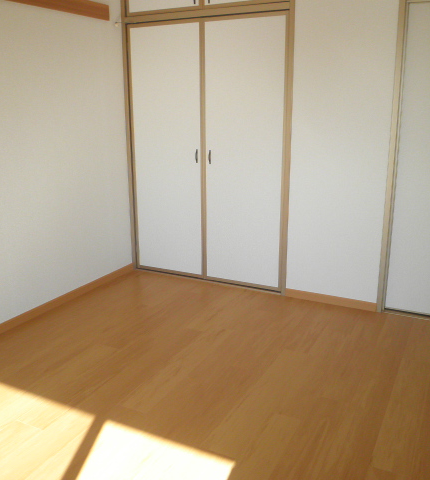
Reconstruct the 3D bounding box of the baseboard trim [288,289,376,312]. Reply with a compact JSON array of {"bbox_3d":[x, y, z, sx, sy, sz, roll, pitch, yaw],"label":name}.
[{"bbox_3d":[0.760,0.390,3.164,0.603,0.060,0.016,8,17,26],"label":"baseboard trim"}]

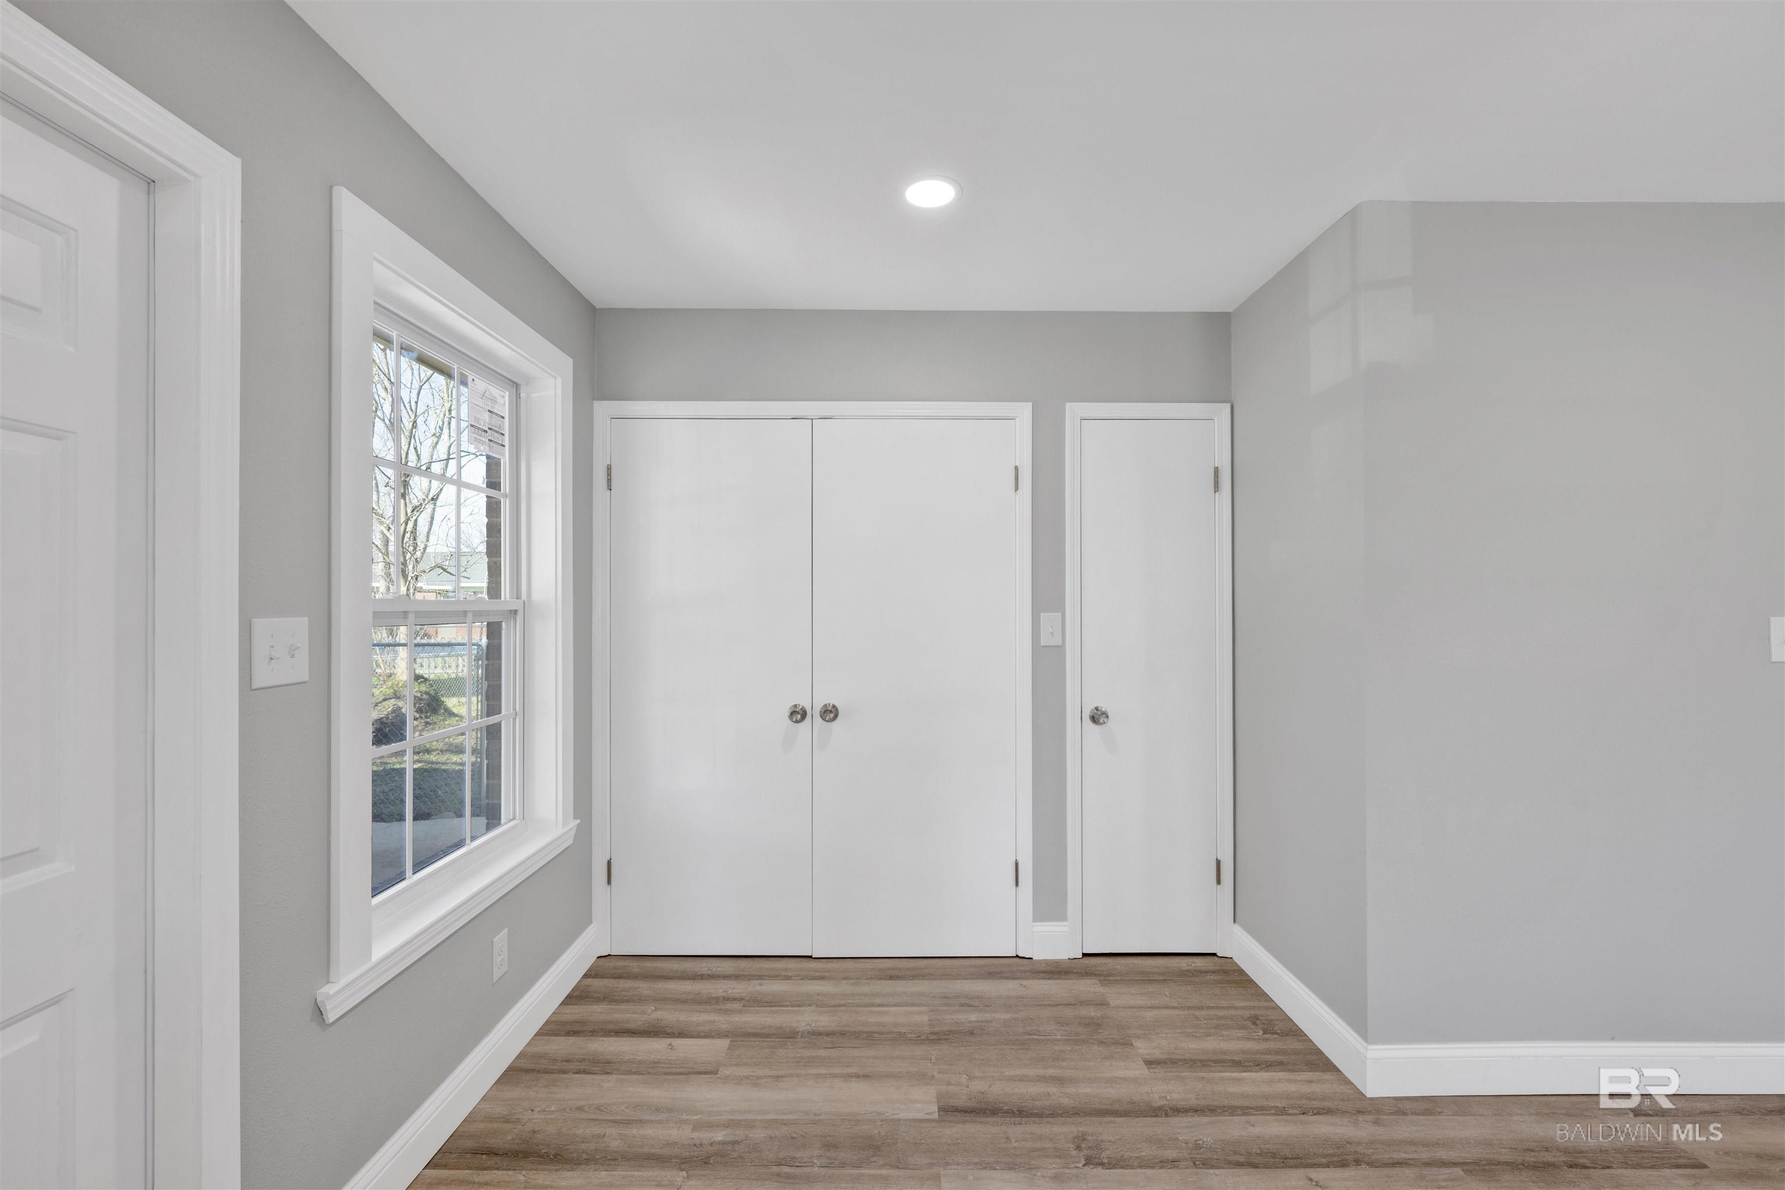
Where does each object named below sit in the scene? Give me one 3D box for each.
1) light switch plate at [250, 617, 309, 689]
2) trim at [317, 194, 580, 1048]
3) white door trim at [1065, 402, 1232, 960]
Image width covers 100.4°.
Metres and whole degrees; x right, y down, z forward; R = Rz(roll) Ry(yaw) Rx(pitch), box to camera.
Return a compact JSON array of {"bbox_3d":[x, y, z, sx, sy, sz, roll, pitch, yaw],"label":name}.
[{"bbox_3d":[-1.114,0.102,1.360,0.016,0.124,0.128,0,0,0],"label":"light switch plate"},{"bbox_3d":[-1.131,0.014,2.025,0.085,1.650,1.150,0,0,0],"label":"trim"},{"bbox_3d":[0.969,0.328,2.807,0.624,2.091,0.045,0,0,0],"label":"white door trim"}]

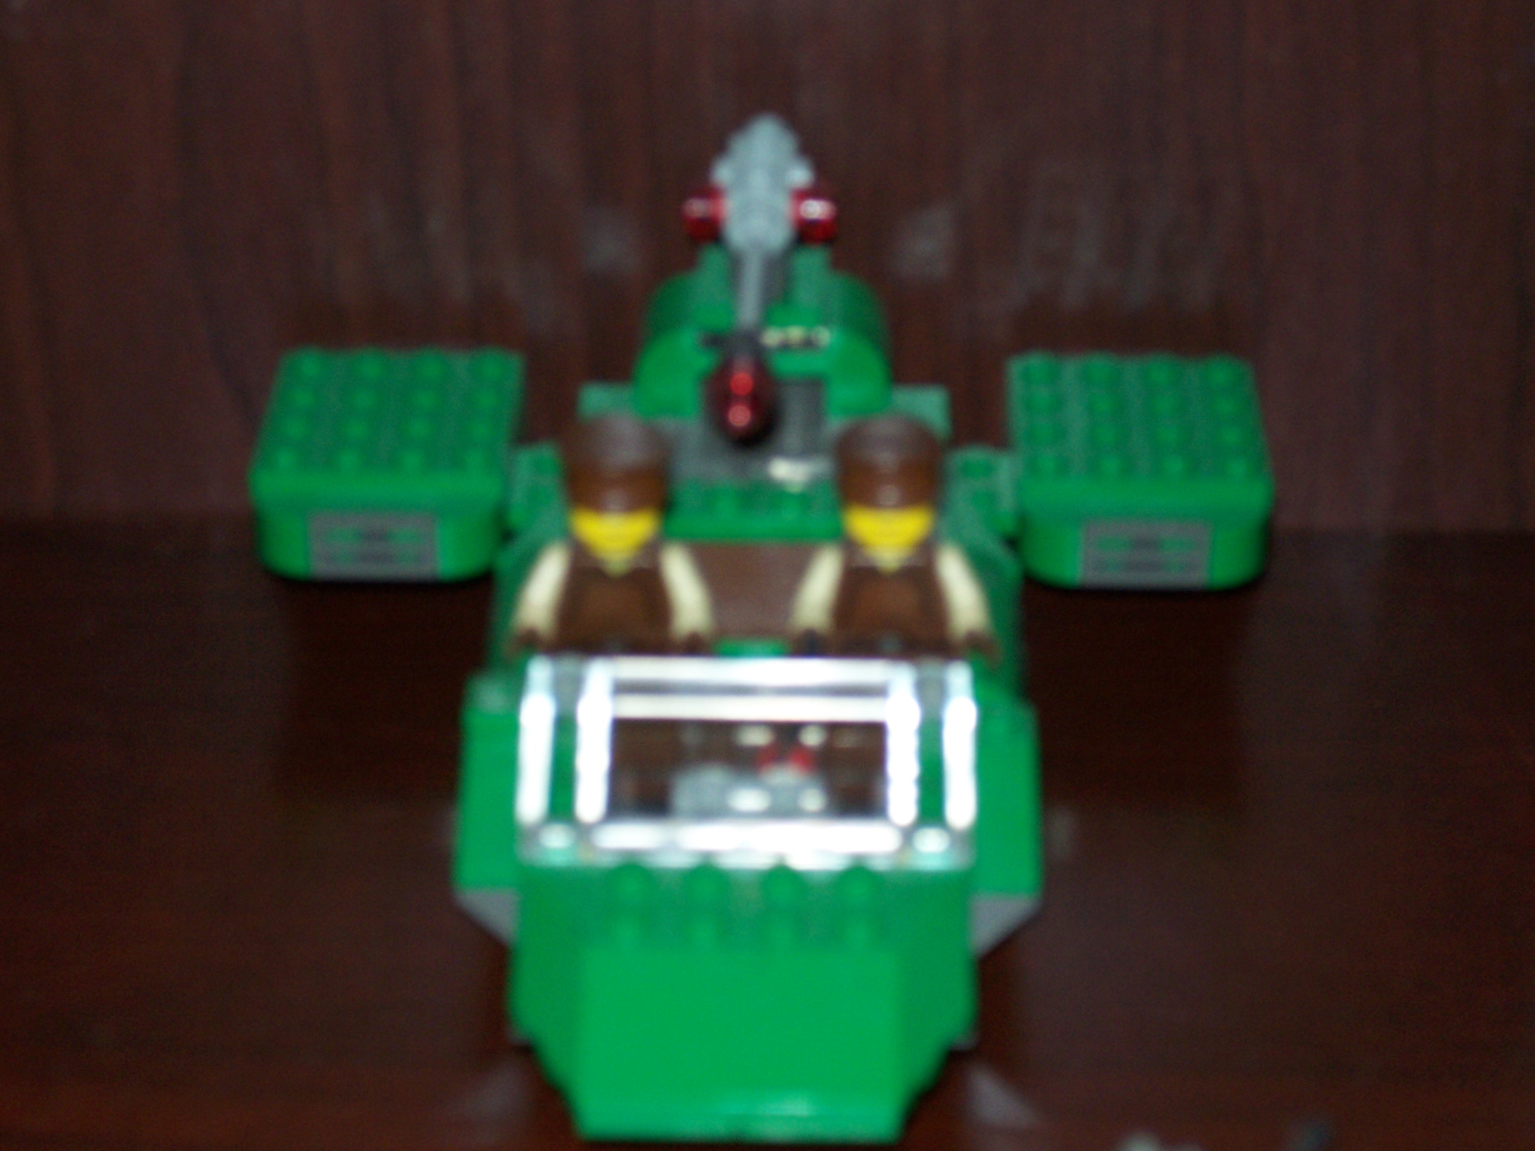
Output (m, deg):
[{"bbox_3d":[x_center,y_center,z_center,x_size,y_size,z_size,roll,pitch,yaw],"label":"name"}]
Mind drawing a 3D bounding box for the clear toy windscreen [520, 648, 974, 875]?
[{"bbox_3d":[-0.002,0.020,0.391,0.048,0.018,0.016,0,32,1],"label":"clear toy windscreen"}]

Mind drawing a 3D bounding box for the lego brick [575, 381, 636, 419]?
[{"bbox_3d":[-0.021,-0.020,0.473,0.009,0.006,0.011,0,32,1],"label":"lego brick"}]

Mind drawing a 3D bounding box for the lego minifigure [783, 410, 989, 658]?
[{"bbox_3d":[0.014,0.001,0.428,0.024,0.033,0.018,0,32,1],"label":"lego minifigure"}]

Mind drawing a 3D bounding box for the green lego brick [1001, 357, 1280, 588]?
[{"bbox_3d":[0.047,-0.014,0.472,0.032,0.017,0.032,0,32,1],"label":"green lego brick"}]

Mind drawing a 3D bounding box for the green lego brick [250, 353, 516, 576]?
[{"bbox_3d":[-0.049,-0.015,0.474,0.032,0.017,0.032,0,32,1],"label":"green lego brick"}]

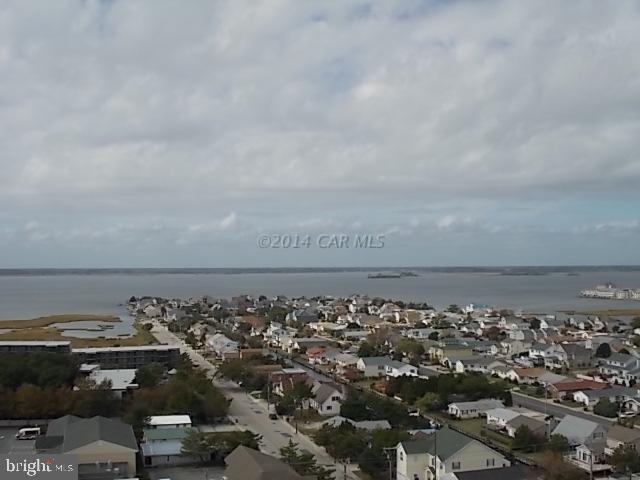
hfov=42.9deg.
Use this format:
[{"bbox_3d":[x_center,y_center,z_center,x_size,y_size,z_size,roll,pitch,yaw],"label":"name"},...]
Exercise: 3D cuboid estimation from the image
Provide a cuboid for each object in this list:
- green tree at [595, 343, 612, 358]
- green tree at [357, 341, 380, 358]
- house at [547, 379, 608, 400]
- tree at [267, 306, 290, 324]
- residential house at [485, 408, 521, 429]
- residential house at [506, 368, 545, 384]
[{"bbox_3d":[123.969,49.112,355.727,7.040,7.430,7.040,-1,-2,19],"label":"green tree"},{"bbox_3d":[22.478,50.828,377.542,10.300,8.300,9.990,0,-2,0],"label":"green tree"},{"bbox_3d":[81.895,47.650,258.977,17.100,5.080,7.820,0,-2,-17],"label":"house"},{"bbox_3d":[-28.803,53.737,578.545,14.170,12.220,13.190,0,-2,-3],"label":"tree"},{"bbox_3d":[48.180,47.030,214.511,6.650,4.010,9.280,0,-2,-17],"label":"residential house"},{"bbox_3d":[71.540,46.900,282.310,11.000,5.100,8.500,0,-2,-18],"label":"residential house"}]

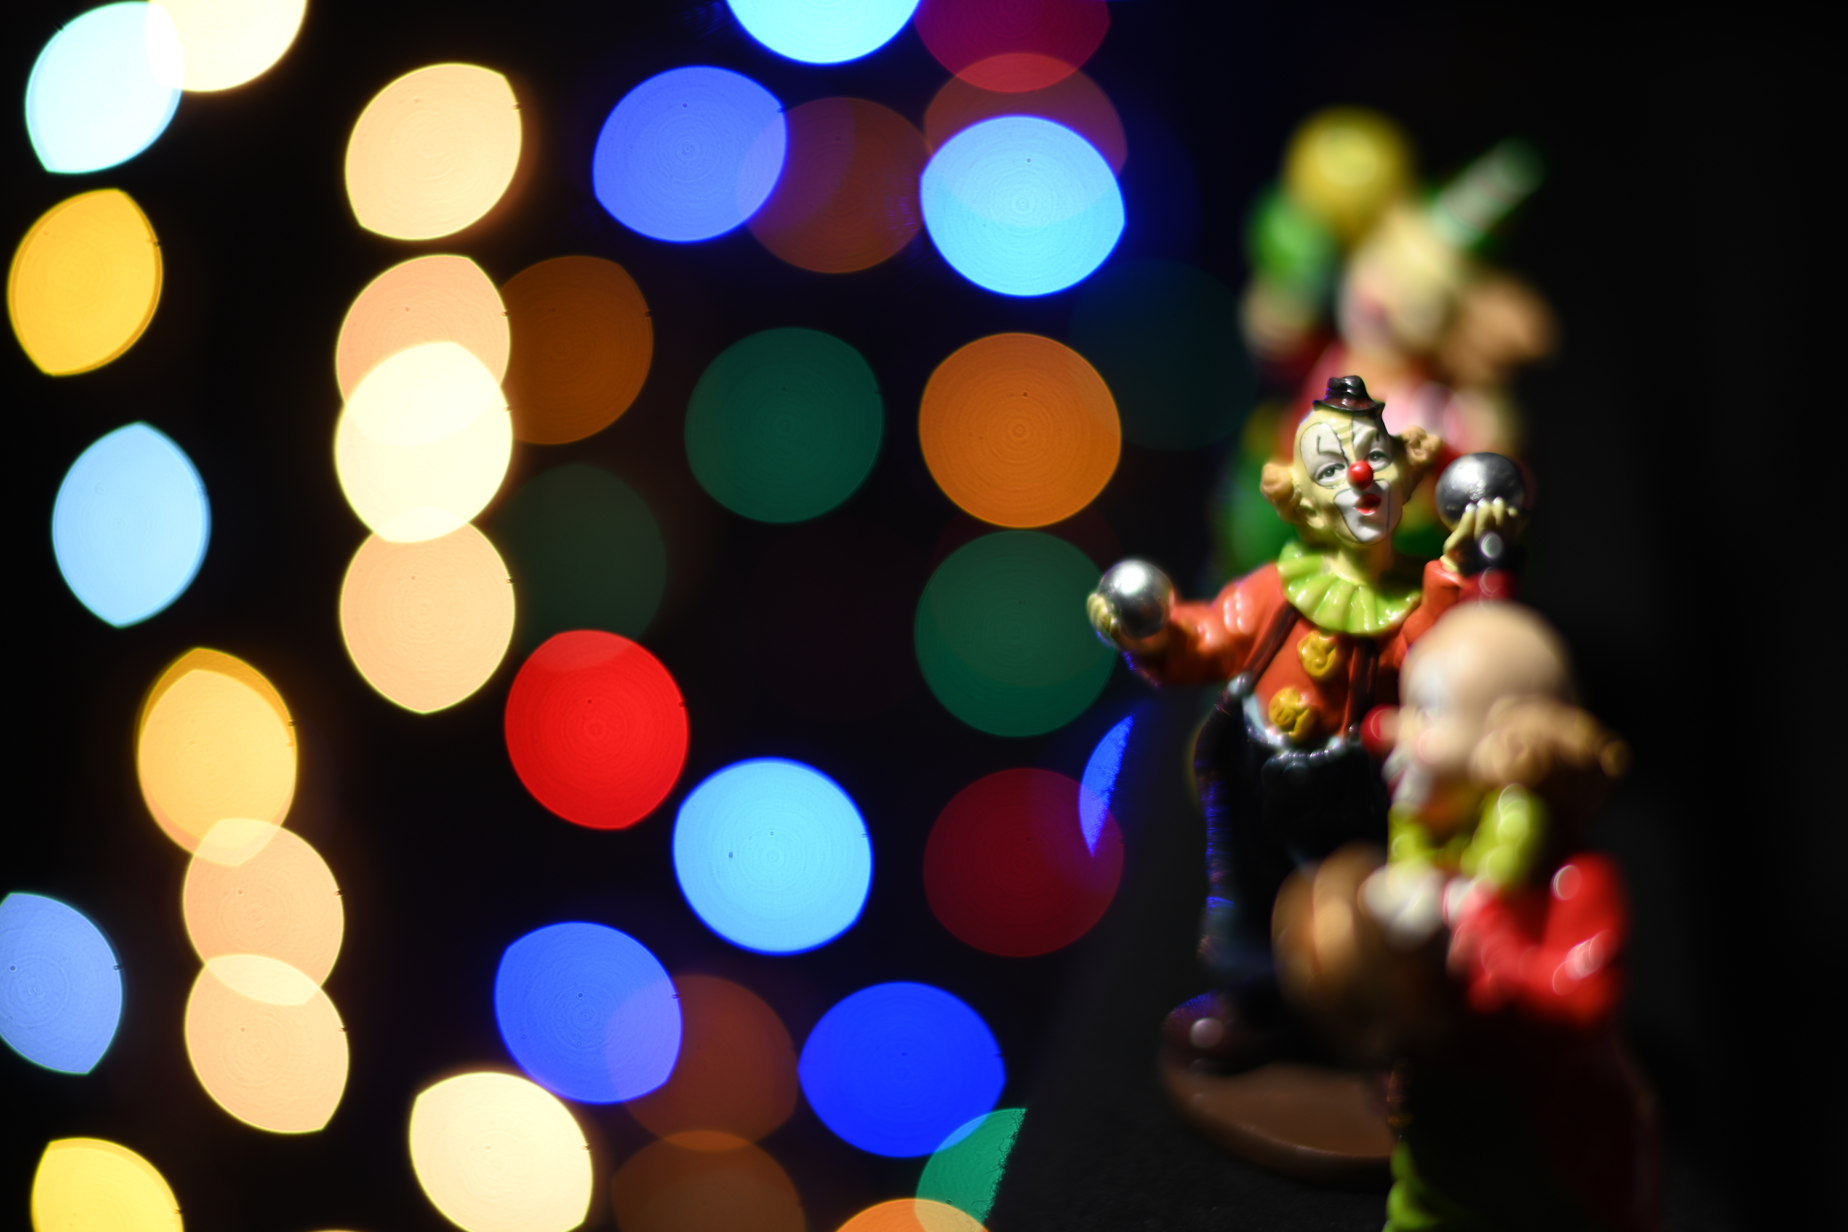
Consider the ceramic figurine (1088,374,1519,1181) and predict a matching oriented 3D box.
[{"bbox_3d":[0.070,0.021,0.512,0.075,0.131,0.062,6,19,17],"label":"ceramic figurine"}]

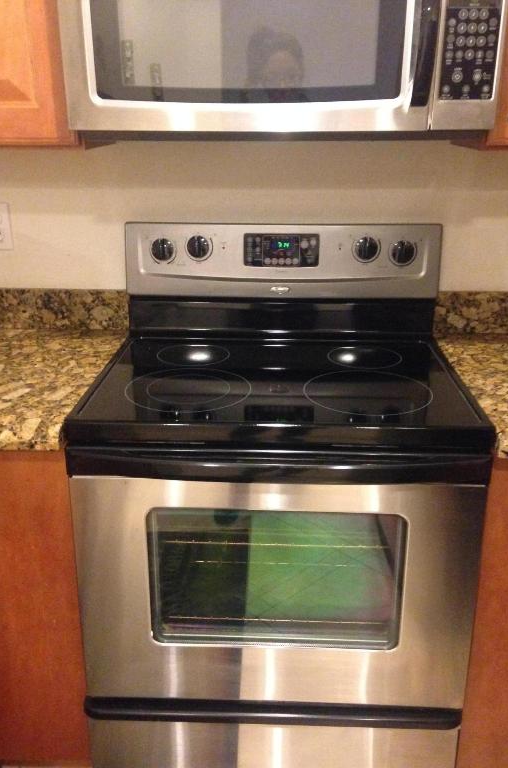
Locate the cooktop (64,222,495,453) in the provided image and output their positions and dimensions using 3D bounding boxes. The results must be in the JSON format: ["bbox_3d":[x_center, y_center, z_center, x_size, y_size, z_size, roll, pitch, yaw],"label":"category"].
[{"bbox_3d":[0.056,-0.142,1.548,0.759,0.325,0.633,1,19,2],"label":"cooktop"}]

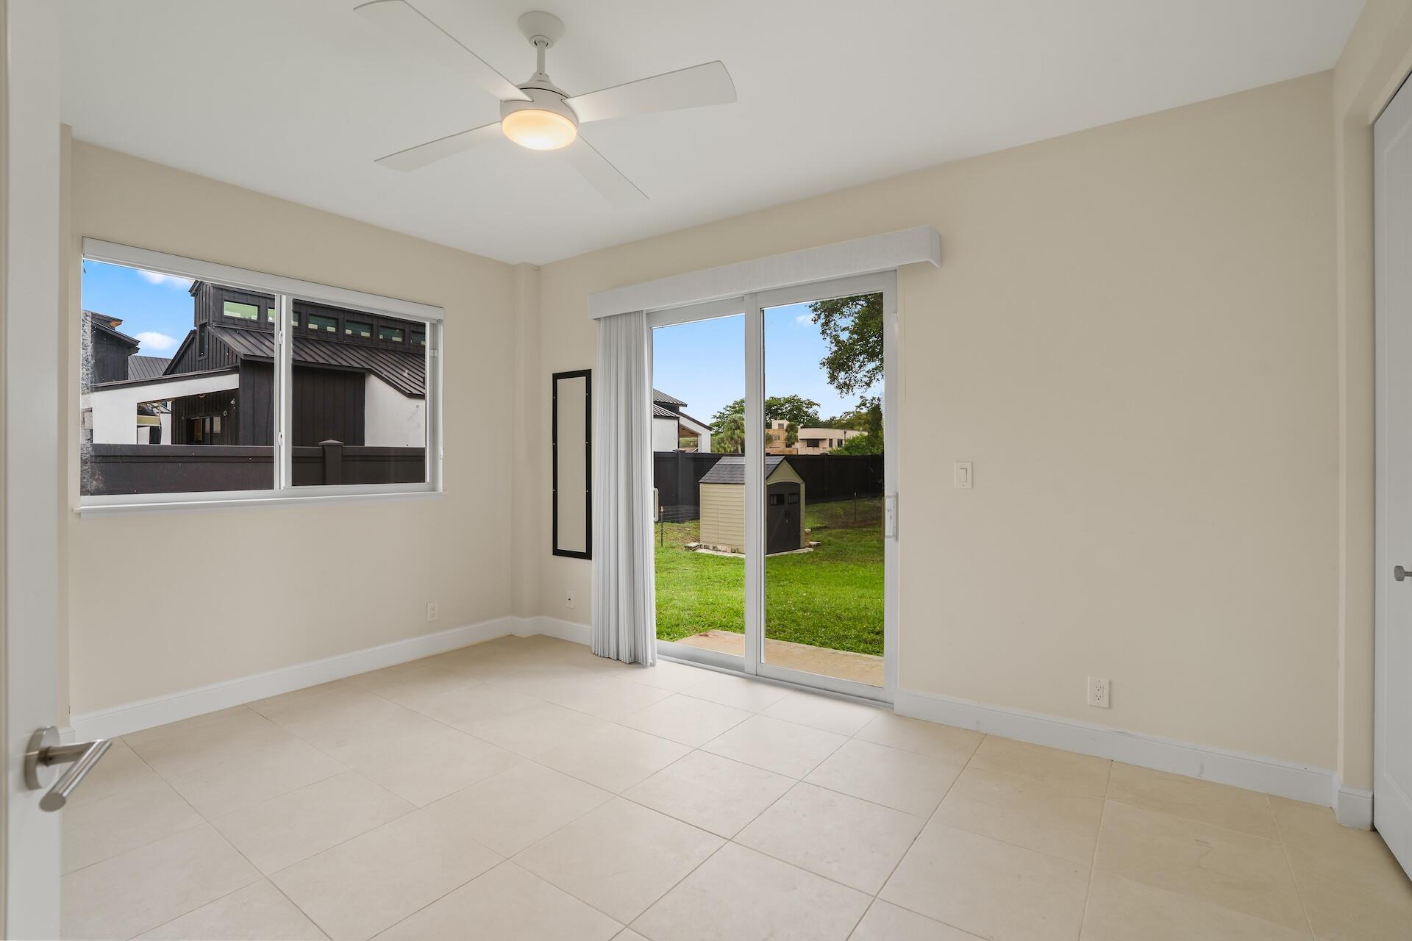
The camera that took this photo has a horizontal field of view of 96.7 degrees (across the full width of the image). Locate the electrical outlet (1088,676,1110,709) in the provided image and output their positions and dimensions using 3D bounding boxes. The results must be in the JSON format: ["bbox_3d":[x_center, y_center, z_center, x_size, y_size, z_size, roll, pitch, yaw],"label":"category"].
[{"bbox_3d":[1.675,0.949,2.675,0.077,0.126,0.010,0,1,33],"label":"electrical outlet"}]

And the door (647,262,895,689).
[{"bbox_3d":[0.288,0.097,3.621,1.630,2.223,0.109,0,1,33],"label":"door"}]

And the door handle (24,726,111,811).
[{"bbox_3d":[-0.694,0.322,0.671,0.063,0.065,0.164,0,1,-29],"label":"door handle"}]

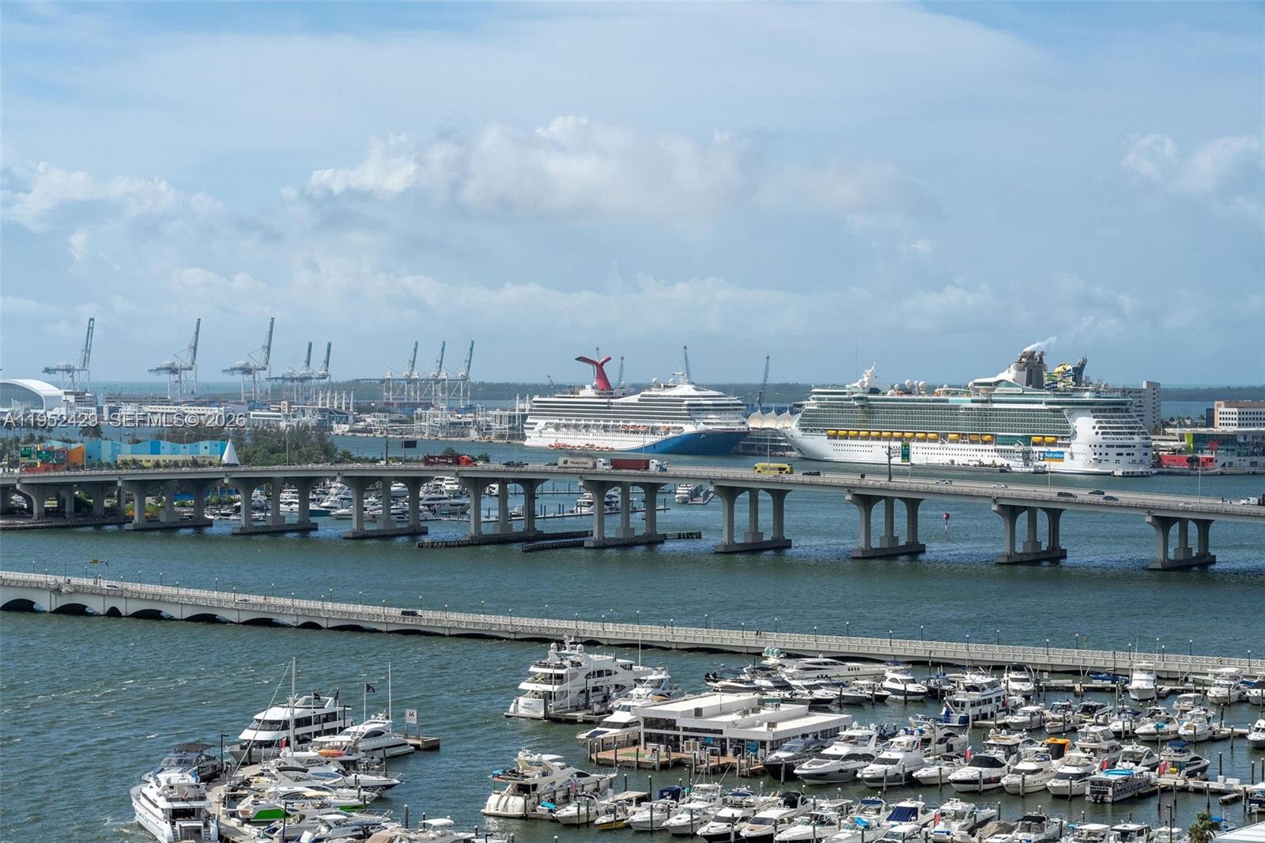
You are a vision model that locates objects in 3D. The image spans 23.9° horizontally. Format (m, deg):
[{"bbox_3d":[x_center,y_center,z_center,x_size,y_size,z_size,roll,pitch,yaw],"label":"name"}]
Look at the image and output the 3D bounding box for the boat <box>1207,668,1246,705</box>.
[{"bbox_3d":[92.324,41.388,464.938,3.900,4.700,11.800,1,1,30],"label":"boat"}]

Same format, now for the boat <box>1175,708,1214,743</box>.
[{"bbox_3d":[78.884,42.497,417.003,3.300,4.000,9.700,1,1,31],"label":"boat"}]

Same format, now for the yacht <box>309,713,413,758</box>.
[{"bbox_3d":[-37.257,43.161,407.642,4.800,5.600,18.000,1,1,33],"label":"yacht"}]

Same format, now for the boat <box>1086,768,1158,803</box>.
[{"bbox_3d":[64.130,47.180,392.150,4.180,3.360,14.770,1,1,29],"label":"boat"}]

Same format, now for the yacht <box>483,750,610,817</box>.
[{"bbox_3d":[-8.842,43.324,364.897,6.000,7.700,24.000,1,1,34],"label":"yacht"}]

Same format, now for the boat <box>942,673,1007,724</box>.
[{"bbox_3d":[54.470,43.980,475.220,5.090,7.330,18.330,1,1,30],"label":"boat"}]

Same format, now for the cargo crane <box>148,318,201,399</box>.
[{"bbox_3d":[-591.257,-73.047,3854.236,80.000,117.000,26.000,-1,1,-40],"label":"cargo crane"}]

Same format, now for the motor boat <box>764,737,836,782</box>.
[{"bbox_3d":[21.804,44.263,397.377,4.700,4.900,16.500,1,1,34],"label":"motor boat"}]

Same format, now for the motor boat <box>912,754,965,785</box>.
[{"bbox_3d":[38.524,43.564,373.139,3.300,3.100,11.000,1,1,33],"label":"motor boat"}]

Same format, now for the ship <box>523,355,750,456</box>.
[{"bbox_3d":[6.029,-11.571,1995.761,37.000,63.000,276.070,0,1,-29],"label":"ship"}]

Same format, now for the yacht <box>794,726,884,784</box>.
[{"bbox_3d":[26.331,43.225,388.354,4.800,6.400,17.200,1,1,33],"label":"yacht"}]

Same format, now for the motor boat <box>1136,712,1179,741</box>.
[{"bbox_3d":[73.485,42.709,418.367,3.400,3.500,11.000,1,1,35],"label":"motor boat"}]

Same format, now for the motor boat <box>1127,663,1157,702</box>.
[{"bbox_3d":[83.738,42.468,491.046,4.600,5.700,13.500,0,1,14],"label":"motor boat"}]

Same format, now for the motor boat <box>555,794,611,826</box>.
[{"bbox_3d":[-6.496,45.858,354.112,3.100,3.000,9.400,1,1,34],"label":"motor boat"}]

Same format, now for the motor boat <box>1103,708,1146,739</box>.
[{"bbox_3d":[75.340,46.010,457.940,3.060,3.560,9.680,1,1,29],"label":"motor boat"}]

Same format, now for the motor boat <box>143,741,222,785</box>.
[{"bbox_3d":[-57.869,44.255,383.201,4.400,5.000,14.200,1,1,34],"label":"motor boat"}]

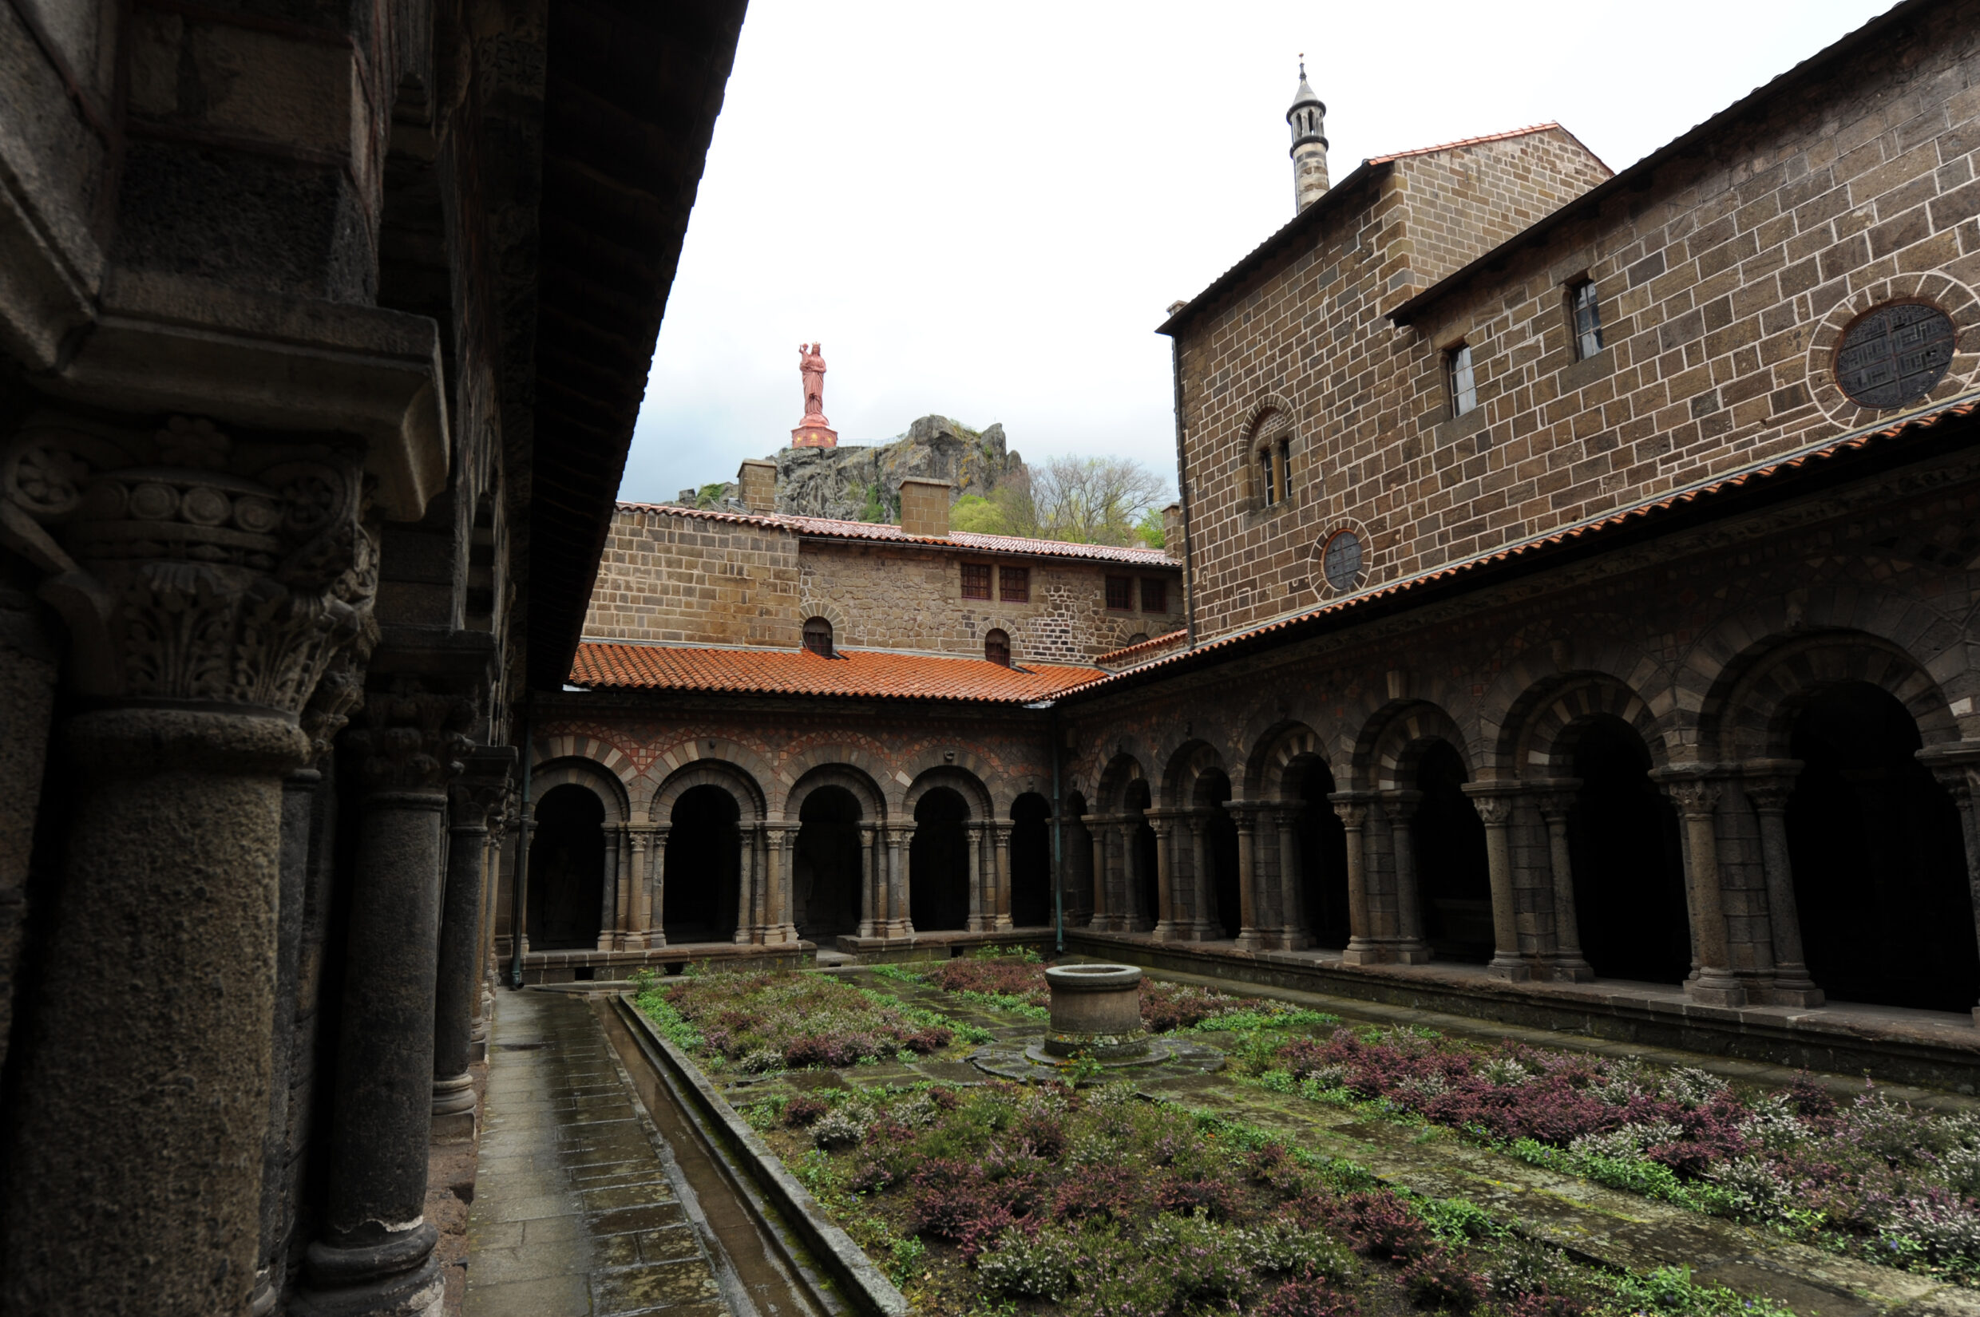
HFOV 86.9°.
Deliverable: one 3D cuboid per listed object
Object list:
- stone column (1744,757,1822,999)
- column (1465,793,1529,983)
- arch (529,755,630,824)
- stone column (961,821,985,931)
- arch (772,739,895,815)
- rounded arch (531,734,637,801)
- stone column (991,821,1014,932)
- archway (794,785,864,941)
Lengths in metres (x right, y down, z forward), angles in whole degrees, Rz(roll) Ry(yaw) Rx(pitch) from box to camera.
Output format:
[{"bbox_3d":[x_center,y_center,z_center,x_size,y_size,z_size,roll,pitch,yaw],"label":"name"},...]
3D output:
[{"bbox_3d":[7.418,2.088,9.815,0.386,2.239,0.386,4,-12,-24],"label":"stone column"},{"bbox_3d":[5.310,2.357,10.898,0.330,1.930,0.330,4,-12,-24],"label":"column"},{"bbox_3d":[-6.588,2.094,16.571,1.650,1.030,0.450,4,-12,-24],"label":"arch"},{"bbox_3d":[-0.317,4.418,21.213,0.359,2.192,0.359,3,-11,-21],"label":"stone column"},{"bbox_3d":[-2.936,2.289,19.638,2.297,1.409,0.695,3,-11,-22],"label":"arch"},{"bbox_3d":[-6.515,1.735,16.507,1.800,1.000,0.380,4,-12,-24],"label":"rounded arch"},{"bbox_3d":[0.257,4.248,20.451,0.367,2.152,0.367,3,-11,-22],"label":"stone column"},{"bbox_3d":[-2.876,3.660,18.831,1.269,2.754,0.432,4,-12,-25],"label":"archway"}]

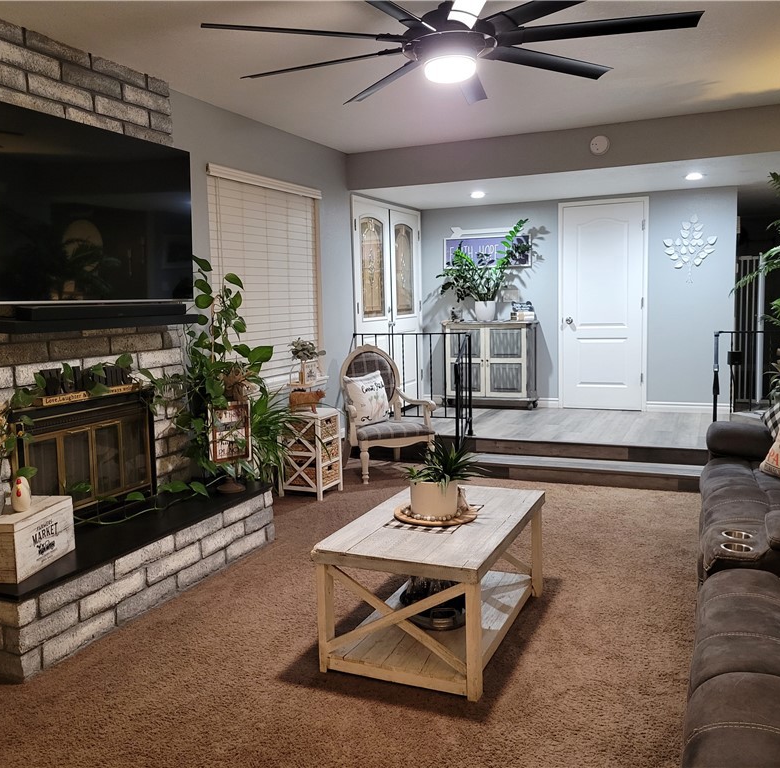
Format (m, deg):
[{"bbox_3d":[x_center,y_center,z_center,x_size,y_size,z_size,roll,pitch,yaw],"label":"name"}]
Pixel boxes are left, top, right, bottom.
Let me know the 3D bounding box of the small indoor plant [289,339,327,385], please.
[{"bbox_3d":[-0.592,-0.159,5.545,0.240,0.330,0.240,-2,6,0],"label":"small indoor plant"}]

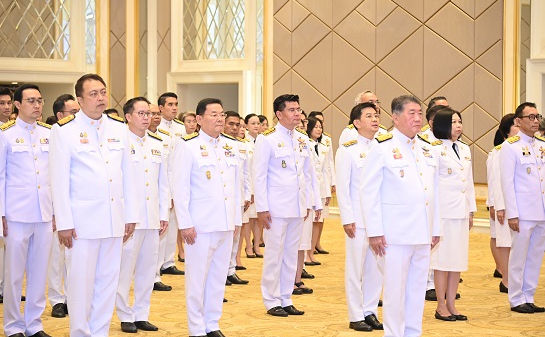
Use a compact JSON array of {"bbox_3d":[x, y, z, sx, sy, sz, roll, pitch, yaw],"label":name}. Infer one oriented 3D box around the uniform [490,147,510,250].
[{"bbox_3d":[2.150,0.229,12.490,0.430,0.925,0.280,-2,3,-43],"label":"uniform"}]

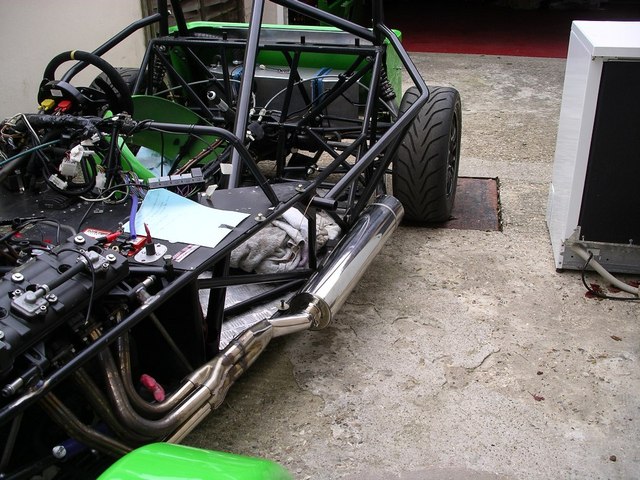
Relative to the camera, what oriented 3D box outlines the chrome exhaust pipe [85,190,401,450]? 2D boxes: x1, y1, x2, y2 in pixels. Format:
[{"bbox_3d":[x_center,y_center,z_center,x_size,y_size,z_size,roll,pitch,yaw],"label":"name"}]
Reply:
[{"bbox_3d":[-0.141,0.153,1.988,0.380,0.310,1.220,11,29,24],"label":"chrome exhaust pipe"}]

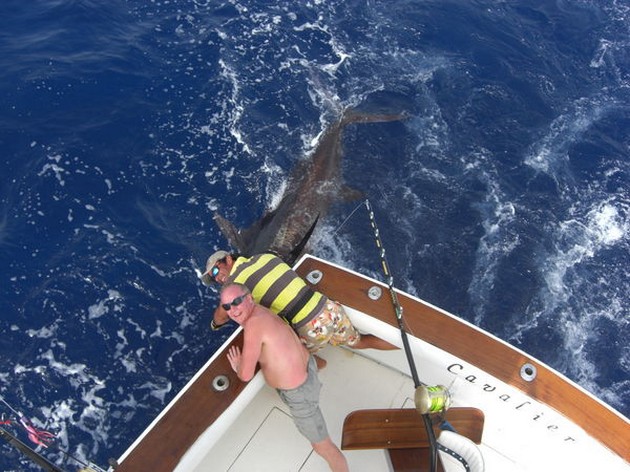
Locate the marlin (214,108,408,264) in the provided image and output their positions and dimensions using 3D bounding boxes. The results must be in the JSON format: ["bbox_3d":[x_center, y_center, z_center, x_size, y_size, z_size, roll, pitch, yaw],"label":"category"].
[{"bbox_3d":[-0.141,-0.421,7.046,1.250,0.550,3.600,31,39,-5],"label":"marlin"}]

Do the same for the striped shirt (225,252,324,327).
[{"bbox_3d":[-0.235,0.360,4.450,0.460,0.280,0.620,-29,48,-33],"label":"striped shirt"}]

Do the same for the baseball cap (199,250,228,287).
[{"bbox_3d":[-0.672,0.210,4.600,0.260,0.180,0.140,-39,58,-17],"label":"baseball cap"}]

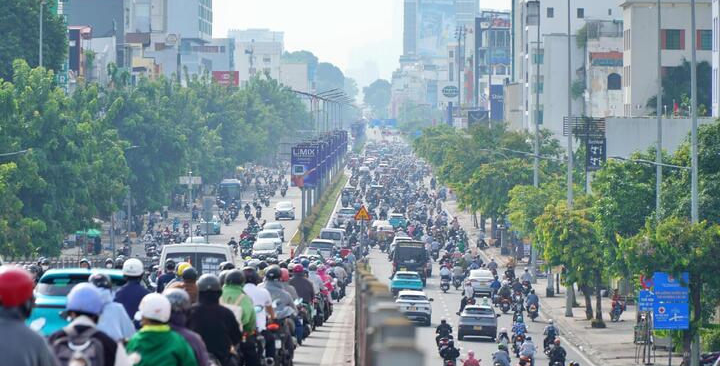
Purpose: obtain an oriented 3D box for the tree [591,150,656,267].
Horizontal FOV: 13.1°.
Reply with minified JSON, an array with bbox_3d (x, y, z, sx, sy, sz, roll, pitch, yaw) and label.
[{"bbox_3d":[13.603,2.370,162.088,4.200,7.990,4.200,0,1,0],"label":"tree"}]

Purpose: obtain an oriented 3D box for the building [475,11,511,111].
[{"bbox_3d":[23.361,-14.917,525.801,7.000,27.220,11.000,0,1,16],"label":"building"}]

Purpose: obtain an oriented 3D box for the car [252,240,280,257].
[{"bbox_3d":[-6.485,4.605,216.149,1.780,1.500,4.300,0,1,0],"label":"car"}]

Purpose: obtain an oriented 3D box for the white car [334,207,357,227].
[{"bbox_3d":[-1.239,3.008,288.131,1.800,1.600,4.400,0,1,0],"label":"white car"}]

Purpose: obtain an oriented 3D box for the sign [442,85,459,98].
[{"bbox_3d":[14.406,-14.488,499.804,2.550,1.910,0.250,0,1,0],"label":"sign"}]

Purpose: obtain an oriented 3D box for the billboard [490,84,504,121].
[{"bbox_3d":[16.198,-9.366,369.884,1.550,4.240,0.250,0,1,0],"label":"billboard"}]

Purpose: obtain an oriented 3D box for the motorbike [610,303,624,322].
[{"bbox_3d":[12.397,6.062,151.165,0.700,1.080,1.850,0,1,9],"label":"motorbike"}]

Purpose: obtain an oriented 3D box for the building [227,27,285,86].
[{"bbox_3d":[-27.672,-24.729,847.664,14.500,33.010,18.000,0,1,0],"label":"building"}]

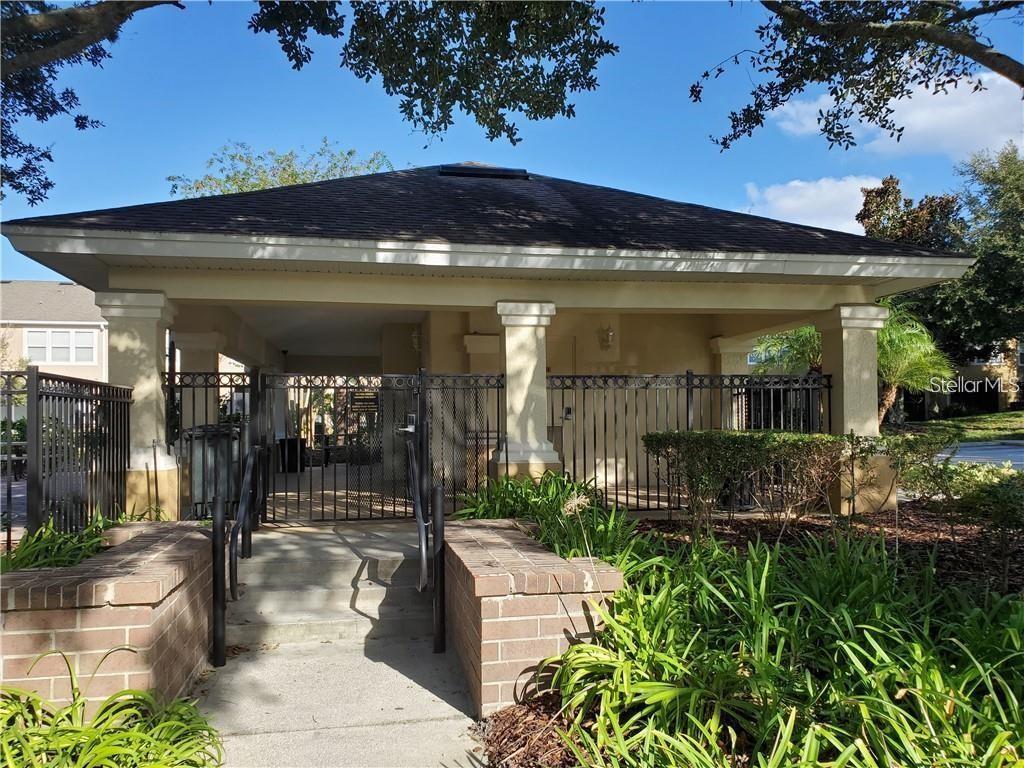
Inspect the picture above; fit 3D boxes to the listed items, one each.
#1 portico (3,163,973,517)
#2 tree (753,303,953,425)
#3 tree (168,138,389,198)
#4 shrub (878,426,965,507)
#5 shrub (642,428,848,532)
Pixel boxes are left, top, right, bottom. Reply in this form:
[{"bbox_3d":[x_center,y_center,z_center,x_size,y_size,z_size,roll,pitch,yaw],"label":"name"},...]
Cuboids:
[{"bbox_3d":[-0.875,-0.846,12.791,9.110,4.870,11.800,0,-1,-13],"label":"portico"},{"bbox_3d":[5.313,0.139,11.999,2.750,2.840,2.450,0,-1,-13],"label":"tree"},{"bbox_3d":[-7.258,-2.866,24.006,8.000,9.570,7.500,0,-1,-13],"label":"tree"},{"bbox_3d":[4.292,0.879,8.100,0.850,0.900,0.780,0,-1,-13],"label":"shrub"},{"bbox_3d":[2.296,0.961,7.417,2.100,0.970,0.800,0,-1,-13],"label":"shrub"}]

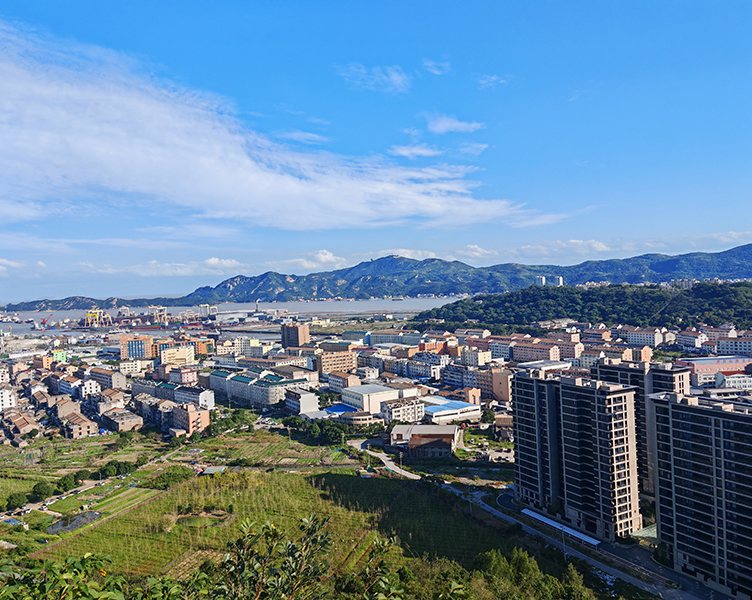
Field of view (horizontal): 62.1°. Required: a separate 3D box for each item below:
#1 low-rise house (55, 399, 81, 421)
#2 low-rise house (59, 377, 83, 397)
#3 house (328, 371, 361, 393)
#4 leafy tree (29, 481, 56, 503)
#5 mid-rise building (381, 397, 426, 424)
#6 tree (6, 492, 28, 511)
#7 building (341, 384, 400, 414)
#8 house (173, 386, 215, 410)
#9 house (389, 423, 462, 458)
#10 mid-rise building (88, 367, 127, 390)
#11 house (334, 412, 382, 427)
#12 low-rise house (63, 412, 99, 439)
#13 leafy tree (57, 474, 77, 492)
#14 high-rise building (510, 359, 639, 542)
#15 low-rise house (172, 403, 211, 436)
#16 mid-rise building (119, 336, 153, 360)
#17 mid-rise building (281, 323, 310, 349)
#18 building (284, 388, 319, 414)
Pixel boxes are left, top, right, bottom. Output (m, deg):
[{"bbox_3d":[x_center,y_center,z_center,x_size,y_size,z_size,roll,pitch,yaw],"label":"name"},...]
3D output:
[{"bbox_3d":[-240.960,85.060,486.300,16.000,13.000,12.000,-3,2,-27],"label":"low-rise house"},{"bbox_3d":[-296.880,84.420,606.520,9.510,14.150,46.660,-4,2,-40],"label":"low-rise house"},{"bbox_3d":[-27.170,72.580,549.410,13.000,17.500,33.000,-4,2,-33],"label":"house"},{"bbox_3d":[-156.180,89.330,292.880,10.000,8.700,10.000,-3,1,0],"label":"leafy tree"},{"bbox_3d":[17.810,76.580,434.840,23.500,11.300,24.000,-3,2,-24],"label":"mid-rise building"},{"bbox_3d":[-163.720,91.180,284.590,8.800,6.800,8.800,-4,2,-31],"label":"tree"},{"bbox_3d":[-4.490,74.550,469.770,28.040,14.290,36.910,-4,2,-29],"label":"building"},{"bbox_3d":[-147.490,79.810,507.420,39.000,16.000,13.000,-1,2,44],"label":"house"},{"bbox_3d":[27.900,79.060,355.110,38.000,9.500,36.000,-2,1,3],"label":"house"},{"bbox_3d":[-274.540,80.410,638.590,12.910,18.190,61.050,-4,2,-44],"label":"mid-rise building"},{"bbox_3d":[-12.540,80.280,423.670,30.000,7.200,16.000,-3,1,-10],"label":"house"},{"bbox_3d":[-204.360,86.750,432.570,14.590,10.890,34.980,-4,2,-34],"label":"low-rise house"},{"bbox_3d":[-151.290,89.160,304.560,8.800,8.000,8.800,-3,1,0],"label":"leafy tree"},{"bbox_3d":[76.490,56.920,244.240,15.000,55.000,50.500,-3,2,-29],"label":"high-rise building"},{"bbox_3d":[-125.520,79.790,424.280,13.190,17.850,33.830,-4,2,-35],"label":"low-rise house"},{"bbox_3d":[-334.230,67.960,876.340,39.970,34.880,18.030,-3,2,-10],"label":"mid-rise building"},{"bbox_3d":[-130.780,58.020,1018.370,21.000,37.000,51.000,-4,2,-38],"label":"mid-rise building"},{"bbox_3d":[-57.070,76.580,478.220,13.350,14.690,31.860,-4,2,-29],"label":"building"}]

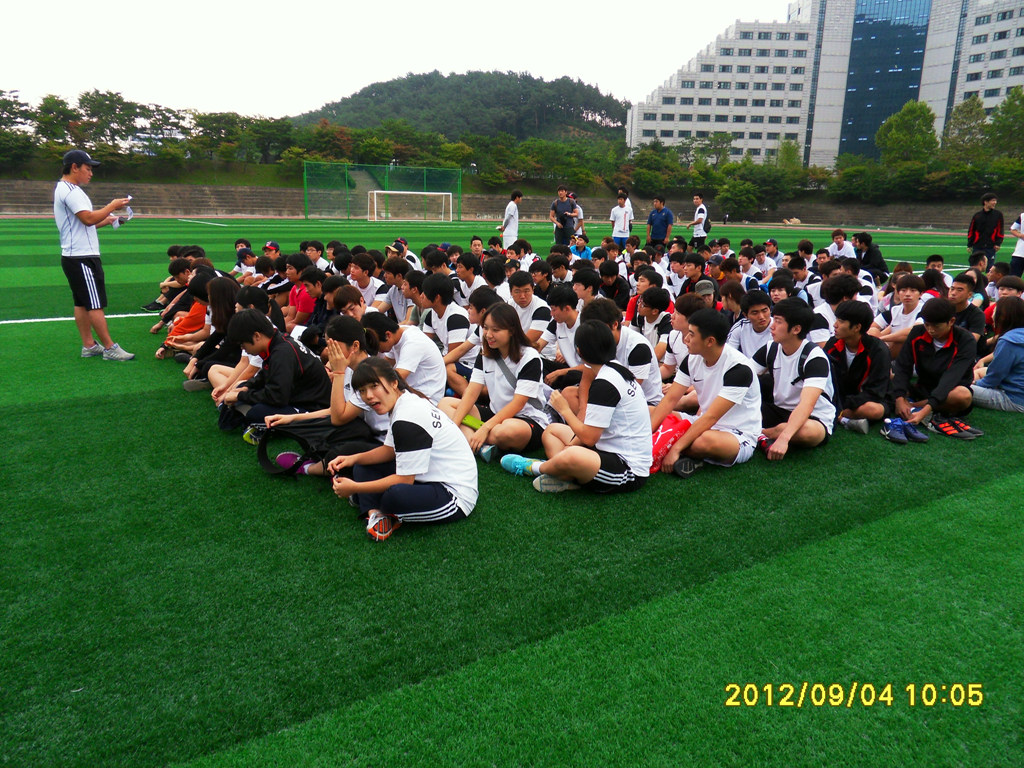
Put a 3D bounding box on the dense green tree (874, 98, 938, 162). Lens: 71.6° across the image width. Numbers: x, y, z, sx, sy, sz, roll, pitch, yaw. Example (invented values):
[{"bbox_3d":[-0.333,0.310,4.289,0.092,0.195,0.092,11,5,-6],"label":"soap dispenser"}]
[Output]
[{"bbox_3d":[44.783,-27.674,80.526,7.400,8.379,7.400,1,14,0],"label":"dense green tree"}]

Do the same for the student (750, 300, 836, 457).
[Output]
[{"bbox_3d":[1.712,-0.104,4.553,0.700,0.900,0.650,-10,18,-39],"label":"student"}]

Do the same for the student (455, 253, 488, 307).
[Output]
[{"bbox_3d":[-0.526,-0.877,7.259,0.660,0.918,0.580,-6,16,-27],"label":"student"}]

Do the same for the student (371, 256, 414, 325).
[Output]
[{"bbox_3d":[-1.256,-0.850,7.368,0.650,0.890,0.700,12,18,39],"label":"student"}]

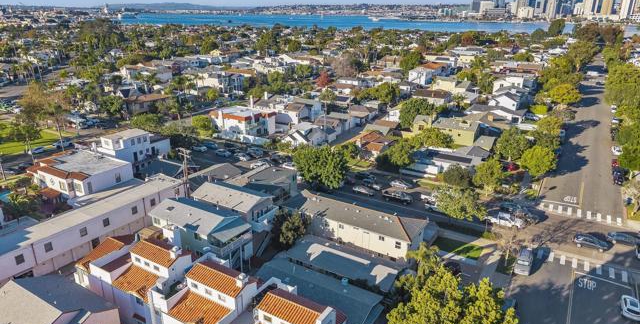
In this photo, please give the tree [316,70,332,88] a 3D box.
[{"bbox_3d":[1.985,-35.200,191.195,6.300,7.928,6.300,0,19,0],"label":"tree"}]

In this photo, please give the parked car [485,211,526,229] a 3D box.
[{"bbox_3d":[32.326,9.934,78.040,5.650,1.820,1.950,12,22,29],"label":"parked car"}]

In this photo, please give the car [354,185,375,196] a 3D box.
[{"bbox_3d":[8.355,5.160,84.209,4.500,1.450,1.800,10,21,26],"label":"car"}]

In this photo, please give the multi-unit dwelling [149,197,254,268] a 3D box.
[{"bbox_3d":[-16.992,10.026,64.919,15.600,6.600,8.300,11,22,29],"label":"multi-unit dwelling"}]

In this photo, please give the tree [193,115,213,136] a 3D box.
[{"bbox_3d":[-32.982,-10.377,124.355,5.700,6.300,5.700,0,19,0],"label":"tree"}]

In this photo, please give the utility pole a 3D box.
[{"bbox_3d":[-23.877,3.478,79.579,2.933,11.935,0.506,12,22,29],"label":"utility pole"}]

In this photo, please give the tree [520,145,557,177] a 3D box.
[{"bbox_3d":[45.711,-0.166,92.850,7.600,7.600,7.600,11,22,29],"label":"tree"}]

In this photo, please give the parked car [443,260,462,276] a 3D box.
[{"bbox_3d":[16.448,14.014,58.677,4.600,1.500,1.850,11,22,29],"label":"parked car"}]

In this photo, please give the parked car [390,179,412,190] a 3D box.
[{"bbox_3d":[15.837,4.161,87.294,4.500,1.450,1.800,10,21,26],"label":"parked car"}]

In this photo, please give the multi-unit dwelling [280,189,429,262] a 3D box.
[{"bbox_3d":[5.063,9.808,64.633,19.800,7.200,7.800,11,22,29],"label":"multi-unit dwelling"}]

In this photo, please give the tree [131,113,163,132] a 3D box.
[{"bbox_3d":[-48.092,-10.615,122.522,7.500,5.394,7.500,0,19,0],"label":"tree"}]

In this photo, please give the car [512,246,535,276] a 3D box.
[{"bbox_3d":[29.823,14.528,64.717,1.920,1.760,4.850,12,22,29],"label":"car"}]

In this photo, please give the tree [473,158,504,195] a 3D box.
[{"bbox_3d":[31.713,2.987,82.807,5.600,6.887,5.600,0,19,0],"label":"tree"}]

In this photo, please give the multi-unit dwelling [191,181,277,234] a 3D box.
[{"bbox_3d":[-14.334,7.901,75.099,14.463,6.675,6.979,12,22,29],"label":"multi-unit dwelling"}]

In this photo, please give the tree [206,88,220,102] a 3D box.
[{"bbox_3d":[-39.558,-24.497,164.129,4.300,4.655,4.300,0,19,0],"label":"tree"}]

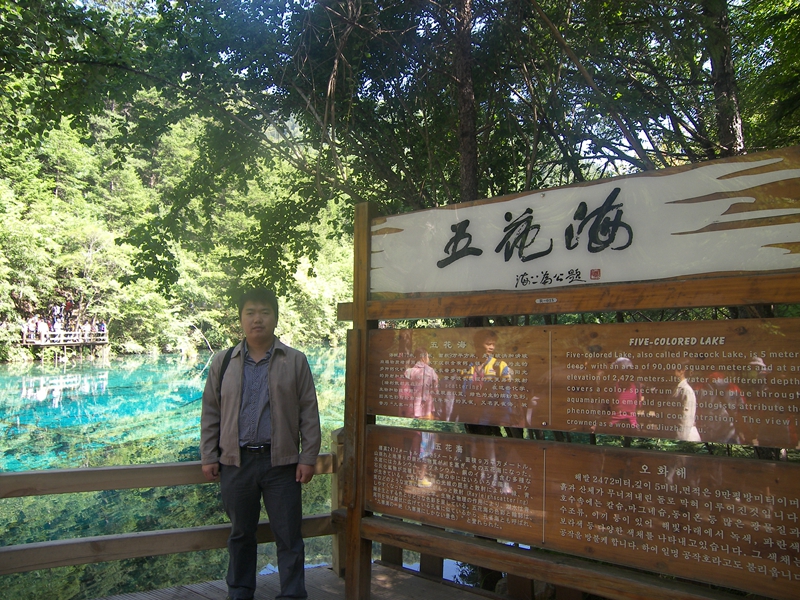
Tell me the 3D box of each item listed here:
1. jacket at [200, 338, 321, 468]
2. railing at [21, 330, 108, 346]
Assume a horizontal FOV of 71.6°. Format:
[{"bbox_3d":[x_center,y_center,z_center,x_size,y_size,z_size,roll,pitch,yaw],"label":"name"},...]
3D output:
[{"bbox_3d":[-0.738,0.540,2.960,0.620,0.670,0.290,0,-4,-5],"label":"jacket"},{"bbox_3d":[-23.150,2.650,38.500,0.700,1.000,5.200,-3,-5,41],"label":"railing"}]

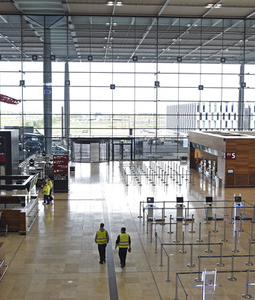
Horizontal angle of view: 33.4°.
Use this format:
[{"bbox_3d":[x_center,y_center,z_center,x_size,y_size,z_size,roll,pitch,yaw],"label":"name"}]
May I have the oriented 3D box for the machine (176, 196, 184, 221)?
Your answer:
[{"bbox_3d":[3.197,3.548,25.774,0.480,1.440,0.450,0,5,-4],"label":"machine"}]

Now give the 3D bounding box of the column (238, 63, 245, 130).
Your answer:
[{"bbox_3d":[29.344,-12.511,109.378,1.350,19.670,1.350,0,5,-4],"label":"column"}]

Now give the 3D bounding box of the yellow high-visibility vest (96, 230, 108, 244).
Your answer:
[{"bbox_3d":[-1.085,3.756,18.249,0.470,0.610,0.280,0,5,-4],"label":"yellow high-visibility vest"}]

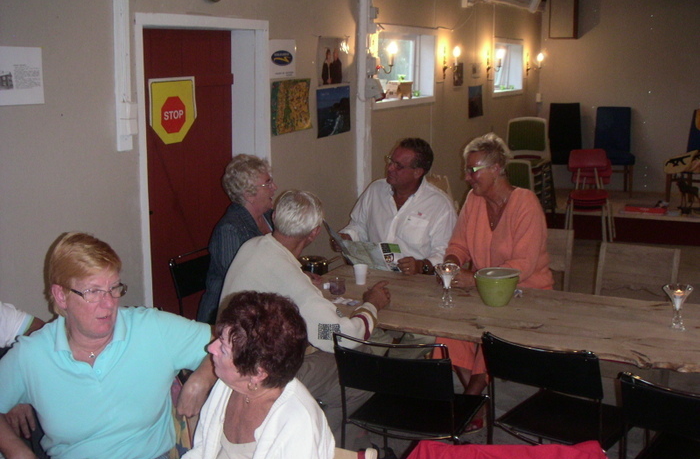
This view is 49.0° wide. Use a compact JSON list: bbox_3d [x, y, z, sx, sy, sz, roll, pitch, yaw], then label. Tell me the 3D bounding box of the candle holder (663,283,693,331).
[{"bbox_3d":[1.254,0.298,2.922,0.112,0.165,0.112,0,12,0],"label":"candle holder"}]

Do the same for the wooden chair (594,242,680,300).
[{"bbox_3d":[1.328,0.552,3.658,0.420,0.880,0.470,5,13,25],"label":"wooden chair"}]

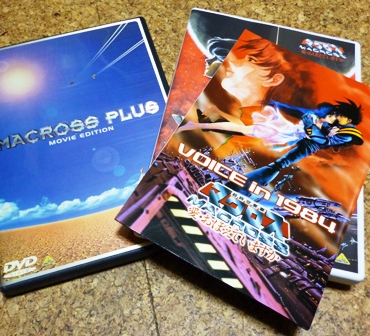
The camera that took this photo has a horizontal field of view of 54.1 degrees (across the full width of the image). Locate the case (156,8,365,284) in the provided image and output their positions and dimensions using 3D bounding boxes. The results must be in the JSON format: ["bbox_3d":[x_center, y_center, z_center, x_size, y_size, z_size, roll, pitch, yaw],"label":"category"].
[{"bbox_3d":[0.055,-0.028,0.258,0.136,0.015,0.190,12,65,1],"label":"case"}]

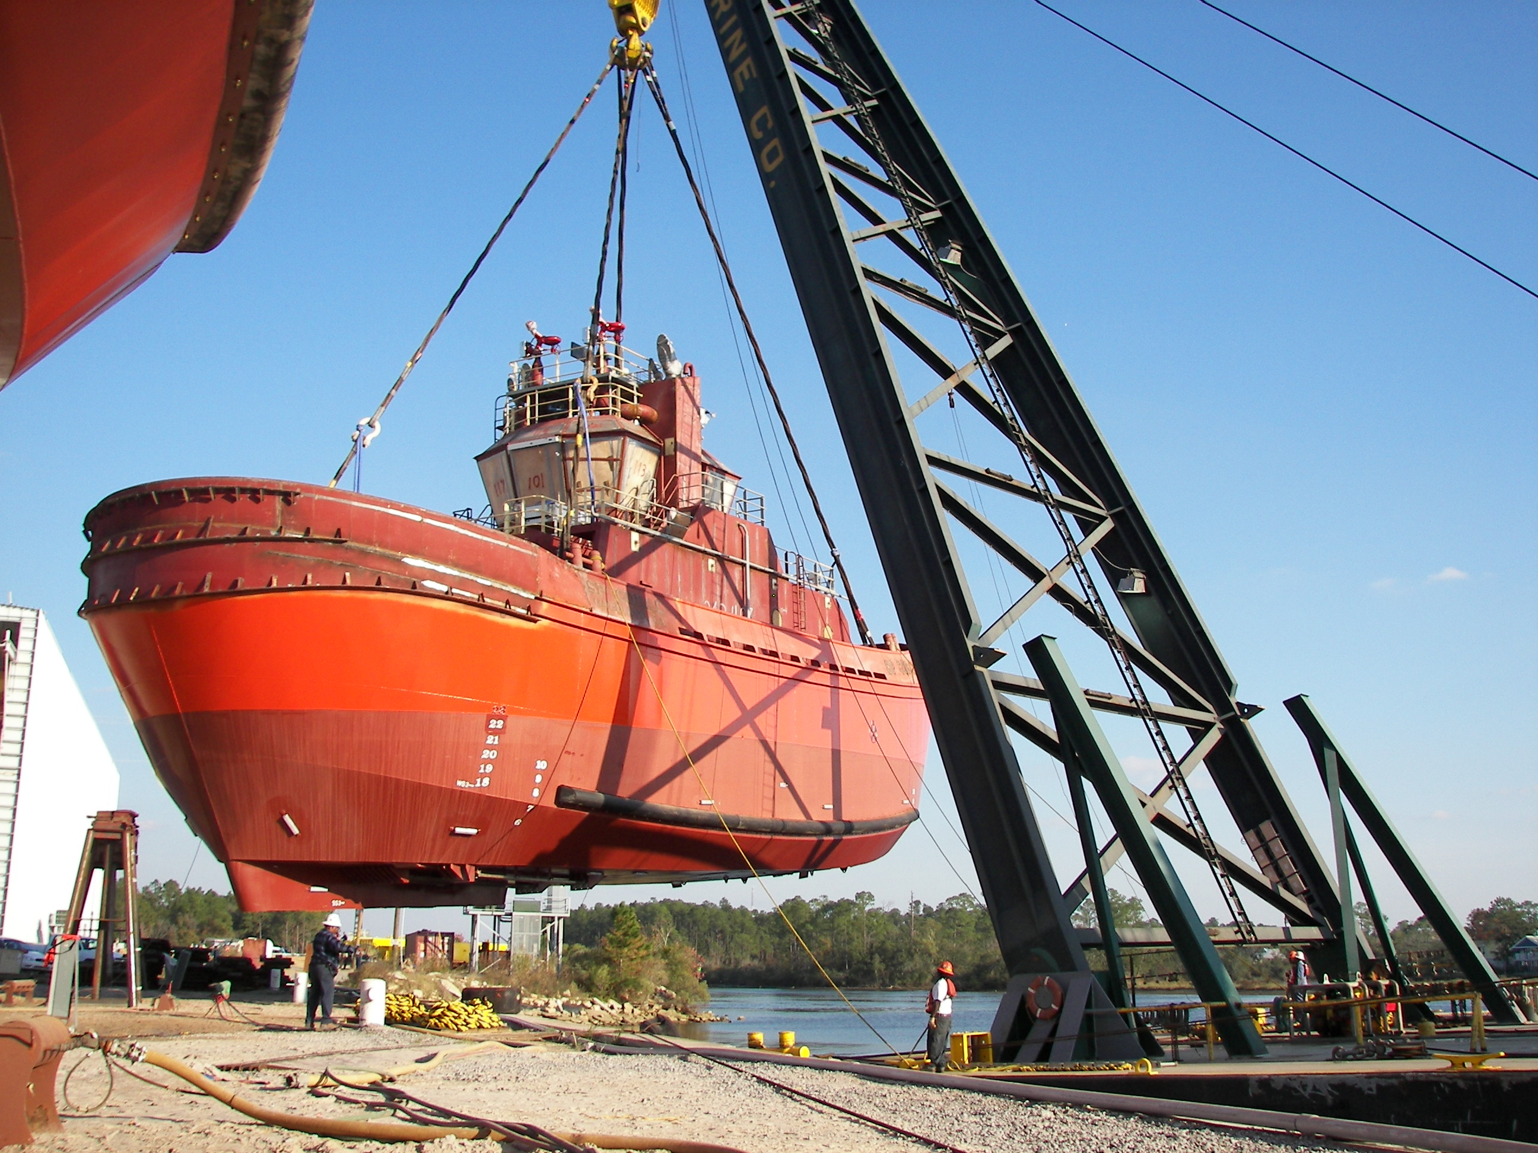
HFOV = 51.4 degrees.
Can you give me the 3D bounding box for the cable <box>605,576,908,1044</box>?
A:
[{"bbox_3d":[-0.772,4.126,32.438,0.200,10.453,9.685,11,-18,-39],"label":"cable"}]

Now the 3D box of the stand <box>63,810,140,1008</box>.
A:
[{"bbox_3d":[-16.157,8.008,38.685,1.850,4.625,1.700,4,-14,-14],"label":"stand"}]

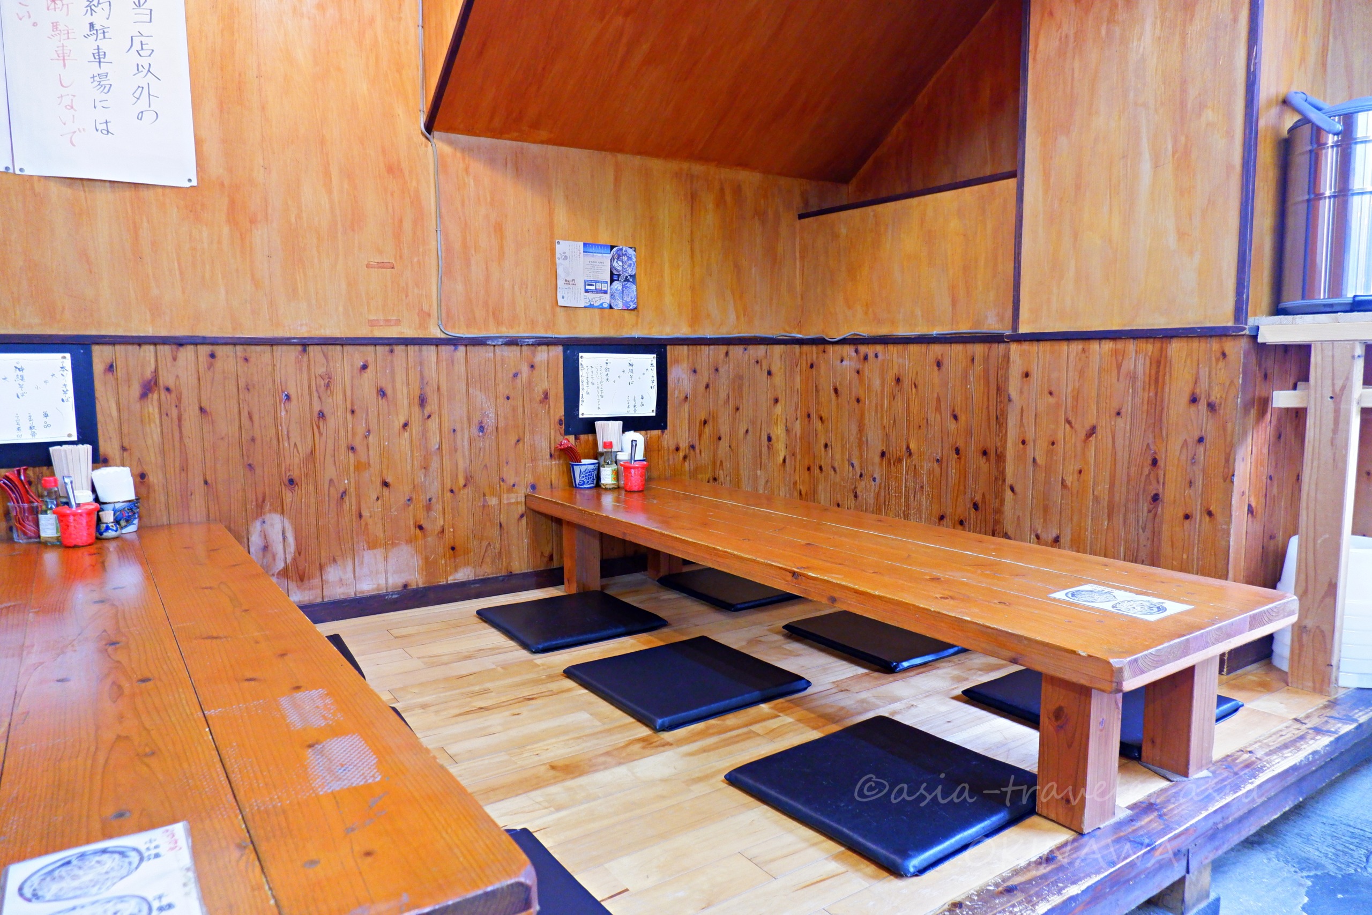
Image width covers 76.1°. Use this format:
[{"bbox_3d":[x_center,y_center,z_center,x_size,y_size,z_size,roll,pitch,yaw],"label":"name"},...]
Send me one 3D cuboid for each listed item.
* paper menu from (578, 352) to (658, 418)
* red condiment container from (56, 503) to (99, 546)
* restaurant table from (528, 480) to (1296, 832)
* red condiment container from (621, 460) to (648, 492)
[{"bbox_3d":[-0.233,-0.248,3.036,0.303,0.216,0.006,-5,8,-34],"label":"paper menu"},{"bbox_3d":[-1.441,0.161,2.078,0.091,0.087,0.091,-5,8,-34],"label":"red condiment container"},{"bbox_3d":[0.286,0.343,2.241,0.589,0.322,1.998,-5,8,-34],"label":"restaurant table"},{"bbox_3d":[-0.172,0.065,2.913,0.092,0.087,0.092,-1,6,0],"label":"red condiment container"}]

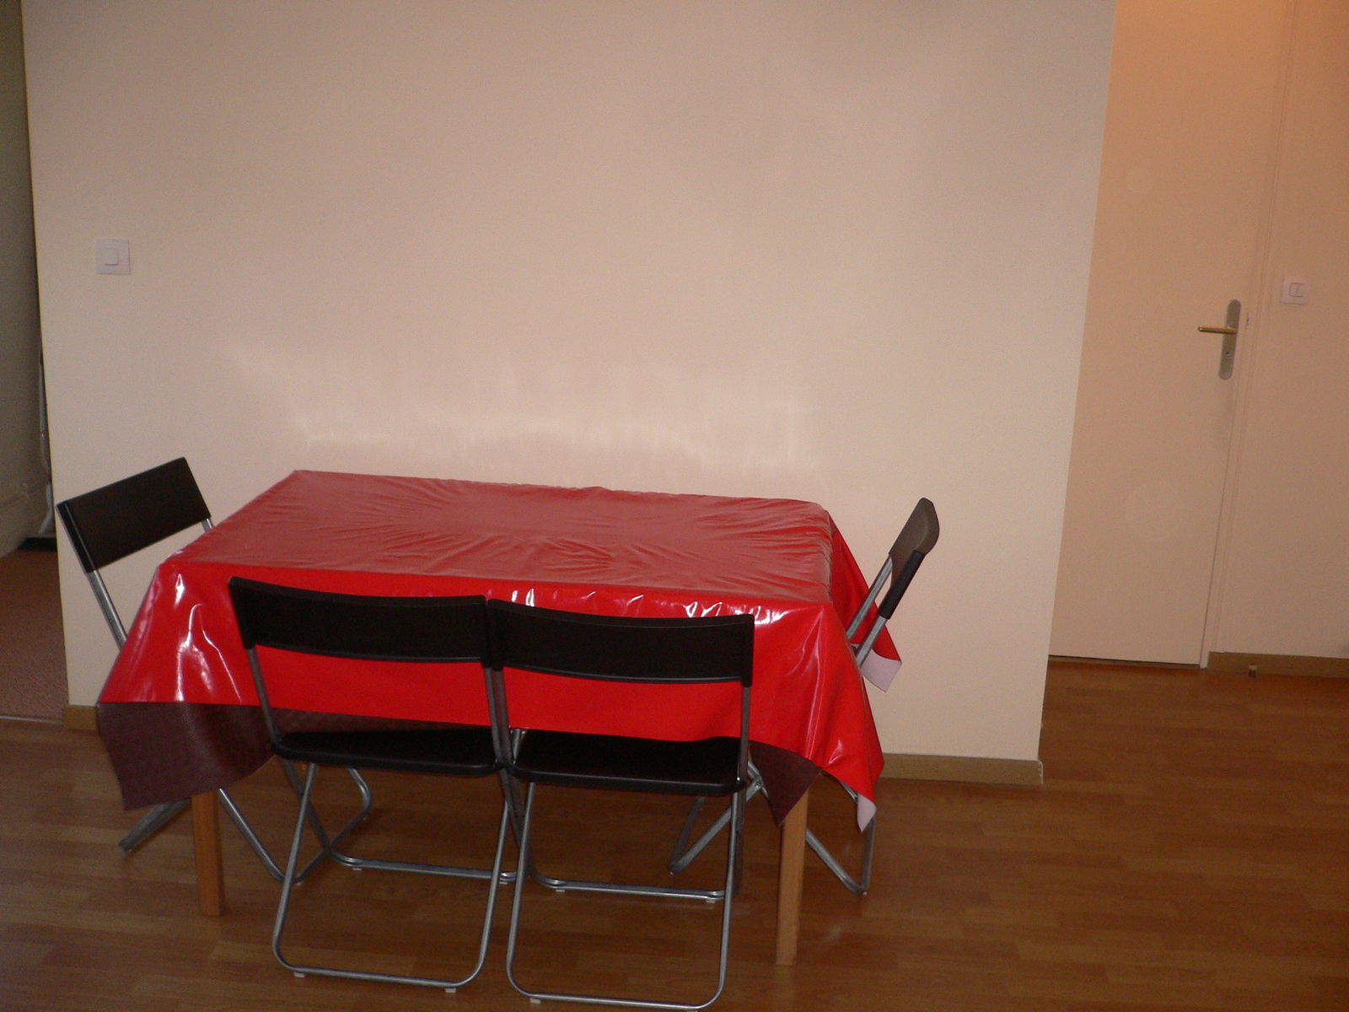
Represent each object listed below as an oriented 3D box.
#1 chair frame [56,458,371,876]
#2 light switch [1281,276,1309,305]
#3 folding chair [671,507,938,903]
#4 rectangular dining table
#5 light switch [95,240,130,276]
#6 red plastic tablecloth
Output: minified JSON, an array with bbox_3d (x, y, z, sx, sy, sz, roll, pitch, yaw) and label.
[{"bbox_3d":[-0.930,0.335,2.857,0.475,0.775,0.420,5,14,13],"label":"chair frame"},{"bbox_3d":[1.776,-0.615,3.902,0.080,0.080,0.012,3,13,3],"label":"light switch"},{"bbox_3d":[0.264,0.379,2.866,0.475,0.775,0.420,5,14,10],"label":"folding chair"},{"bbox_3d":[-0.291,0.389,2.822,1.310,0.735,0.810,3,13,5],"label":"rectangular dining table"},{"bbox_3d":[-1.296,-0.575,3.148,0.080,0.080,0.012,3,13,3],"label":"light switch"},{"bbox_3d":[-0.281,0.241,2.786,1.420,0.430,0.860,3,13,5],"label":"red plastic tablecloth"}]

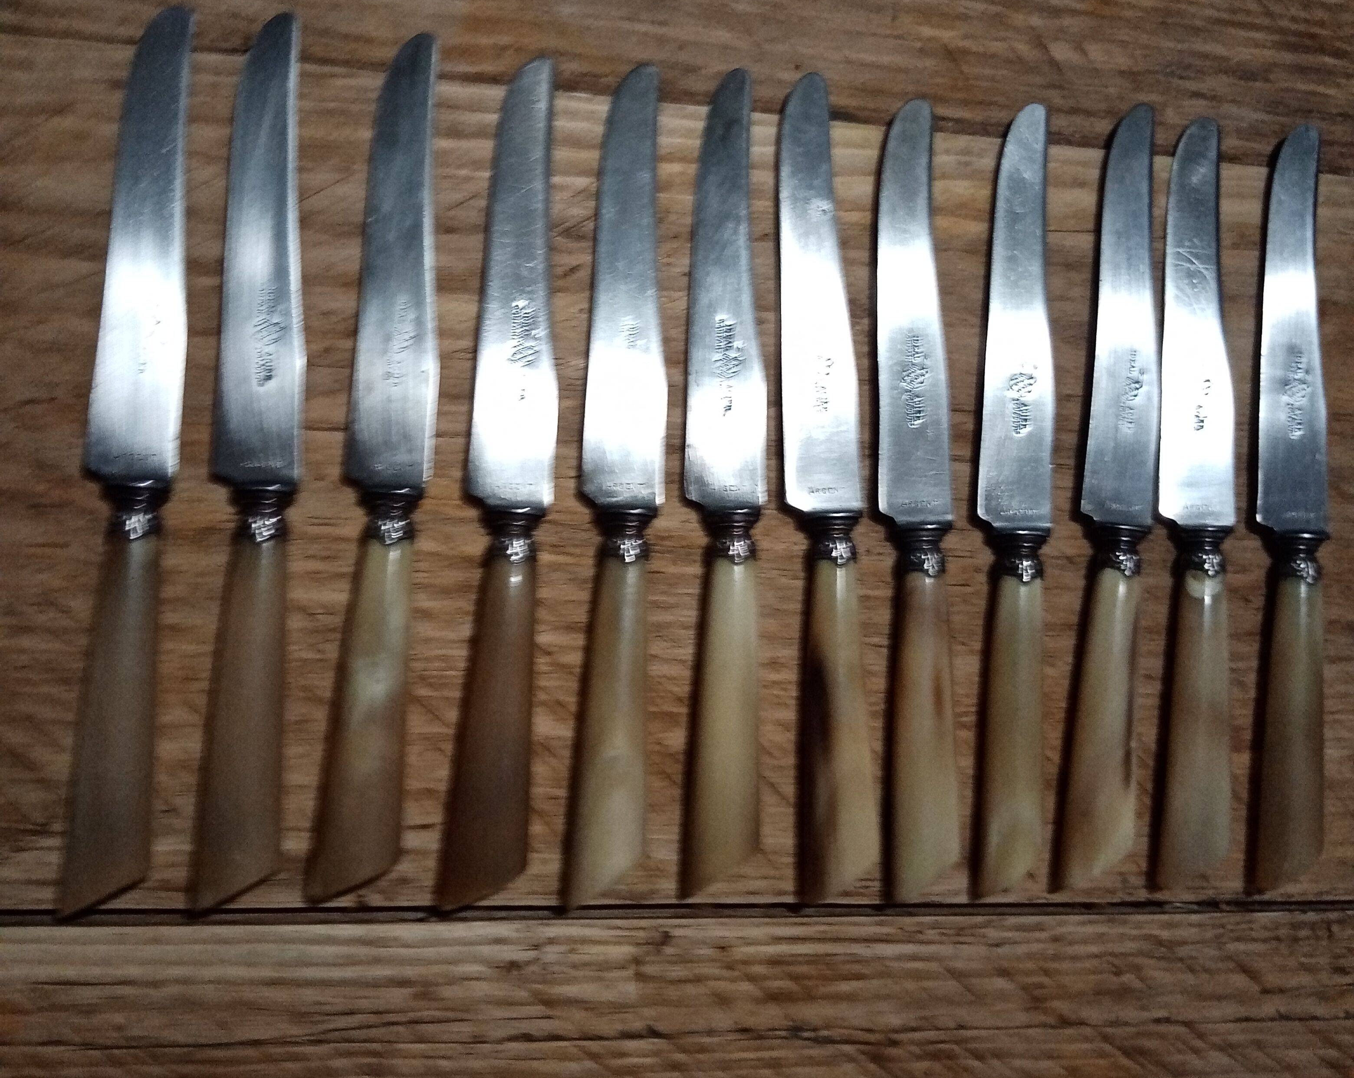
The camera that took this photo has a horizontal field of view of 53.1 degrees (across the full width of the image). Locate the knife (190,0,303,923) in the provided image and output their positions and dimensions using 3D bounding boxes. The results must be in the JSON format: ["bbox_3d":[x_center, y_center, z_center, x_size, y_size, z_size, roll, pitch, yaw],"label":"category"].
[{"bbox_3d":[-0.111,-0.024,0.360,0.023,0.015,0.240,2,85,-11],"label":"knife"}]

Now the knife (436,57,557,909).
[{"bbox_3d":[-0.045,-0.019,0.373,0.023,0.015,0.238,4,85,-11],"label":"knife"}]

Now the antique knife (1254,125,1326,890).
[{"bbox_3d":[0.191,-0.013,0.421,0.025,0.015,0.239,3,85,-11],"label":"antique knife"}]

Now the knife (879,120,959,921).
[{"bbox_3d":[0.070,-0.015,0.397,0.022,0.015,0.236,0,86,-11],"label":"knife"}]

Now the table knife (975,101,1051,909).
[{"bbox_3d":[0.101,-0.015,0.403,0.024,0.015,0.238,4,85,-11],"label":"table knife"}]

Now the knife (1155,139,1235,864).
[{"bbox_3d":[0.159,-0.015,0.414,0.026,0.015,0.237,3,85,-11],"label":"knife"}]

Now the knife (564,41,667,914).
[{"bbox_3d":[-0.015,-0.019,0.380,0.024,0.015,0.237,3,85,-11],"label":"knife"}]

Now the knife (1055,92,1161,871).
[{"bbox_3d":[0.134,-0.016,0.409,0.024,0.015,0.239,6,84,-11],"label":"knife"}]

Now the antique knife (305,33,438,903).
[{"bbox_3d":[-0.078,-0.023,0.367,0.023,0.015,0.238,5,85,-11],"label":"antique knife"}]

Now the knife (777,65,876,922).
[{"bbox_3d":[0.042,-0.018,0.391,0.023,0.015,0.239,-1,86,-12],"label":"knife"}]

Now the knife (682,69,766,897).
[{"bbox_3d":[0.014,-0.019,0.386,0.024,0.015,0.237,1,85,-11],"label":"knife"}]

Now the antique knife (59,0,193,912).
[{"bbox_3d":[-0.142,-0.024,0.354,0.023,0.015,0.239,3,85,-11],"label":"antique knife"}]

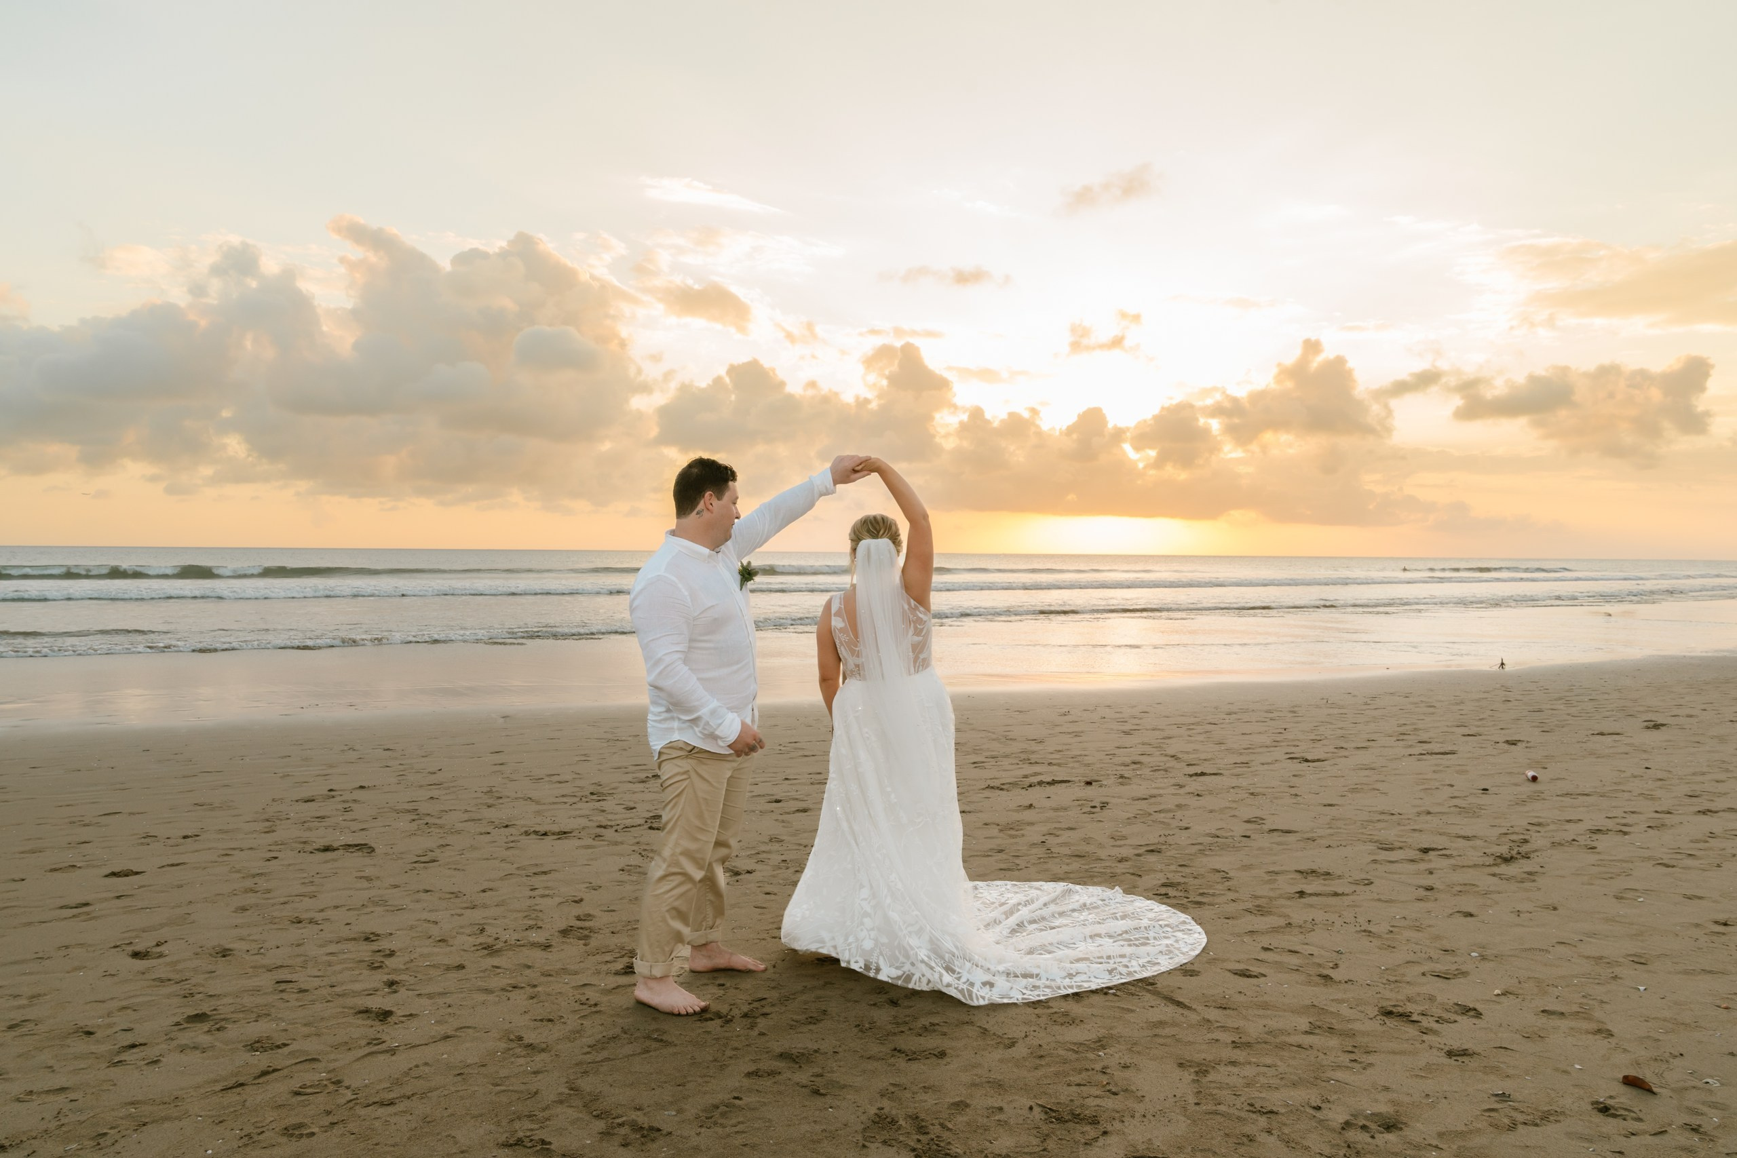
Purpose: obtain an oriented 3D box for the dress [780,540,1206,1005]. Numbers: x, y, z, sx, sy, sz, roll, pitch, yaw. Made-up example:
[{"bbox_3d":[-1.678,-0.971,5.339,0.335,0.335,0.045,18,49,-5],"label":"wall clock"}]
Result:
[{"bbox_3d":[0.480,0.619,4.540,1.600,1.520,1.200,0,1,-10],"label":"dress"}]

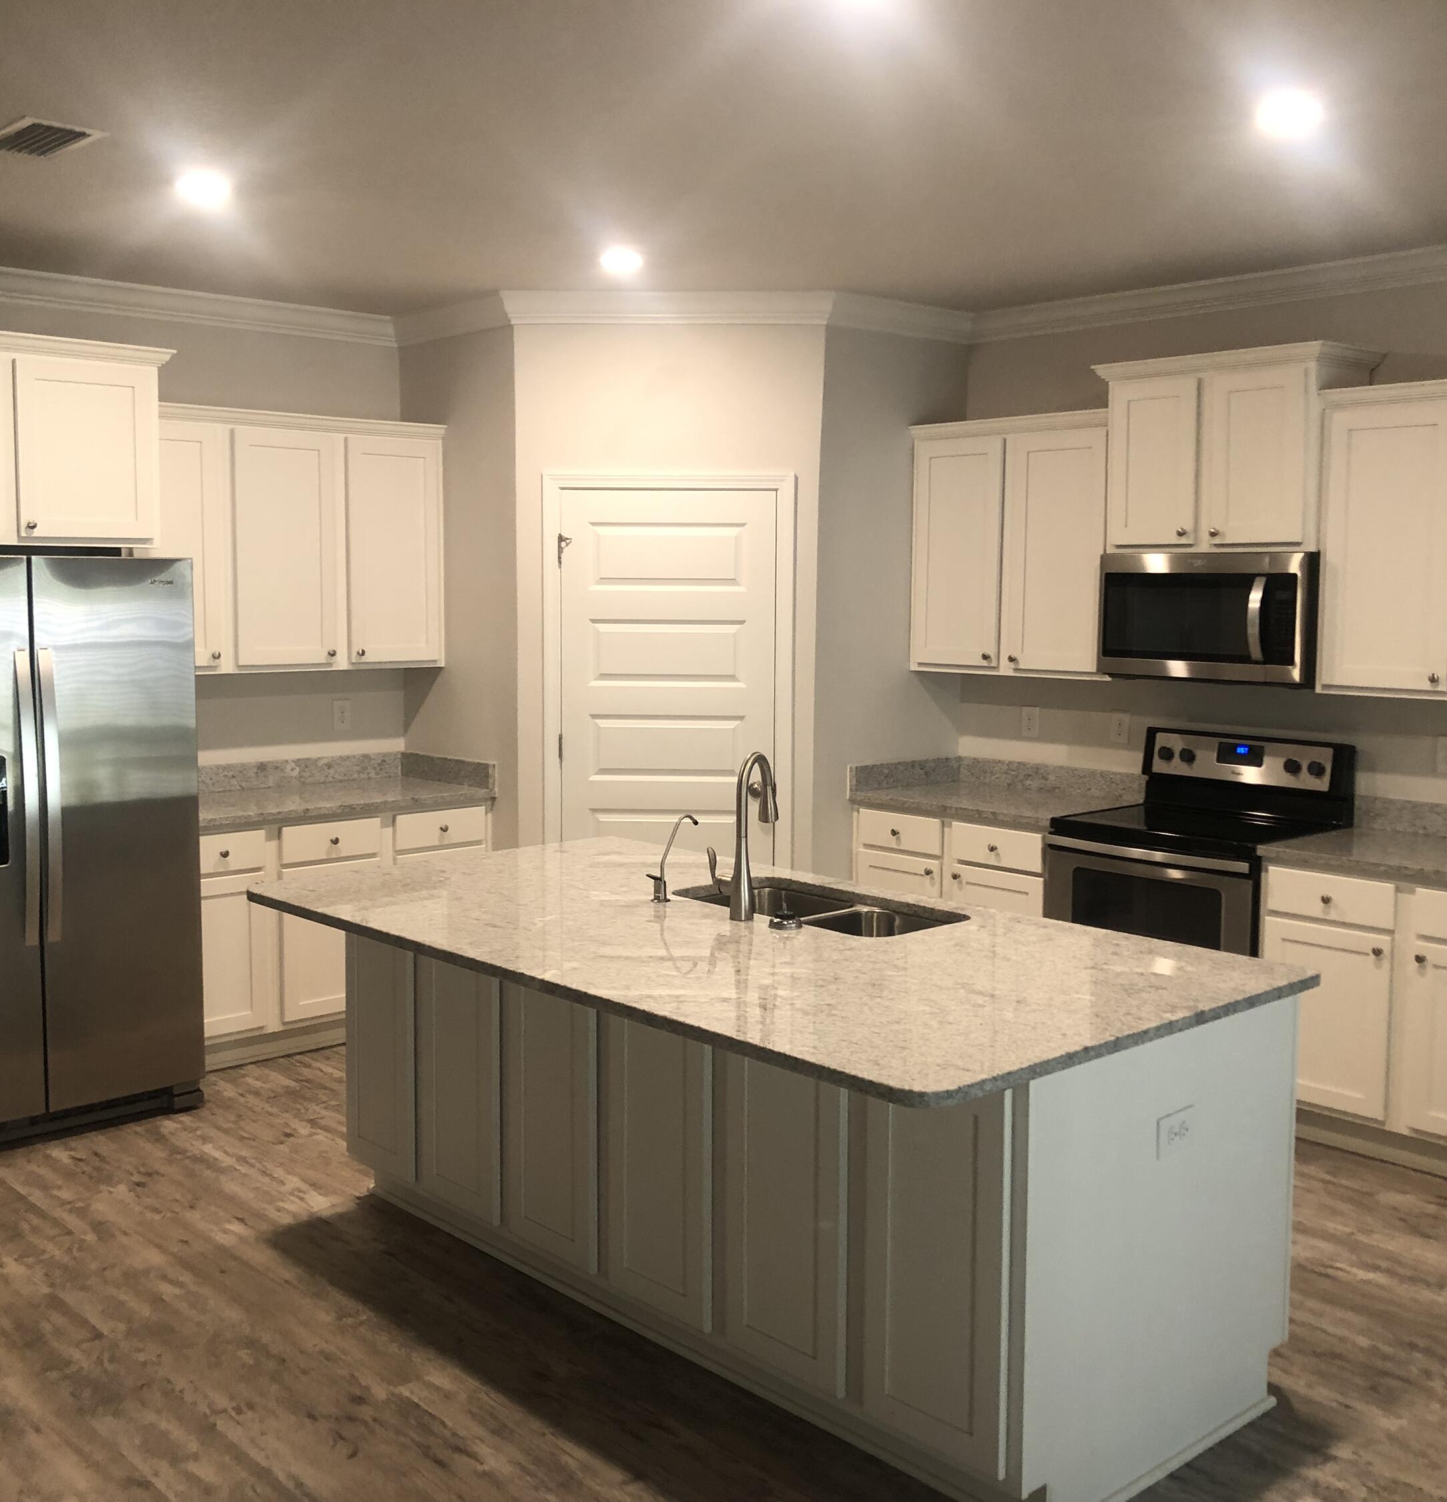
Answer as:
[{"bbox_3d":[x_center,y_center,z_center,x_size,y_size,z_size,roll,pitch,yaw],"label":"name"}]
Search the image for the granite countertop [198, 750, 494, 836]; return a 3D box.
[{"bbox_3d":[-1.577,0.134,6.044,1.276,0.136,0.650,-5,8,-42],"label":"granite countertop"}]

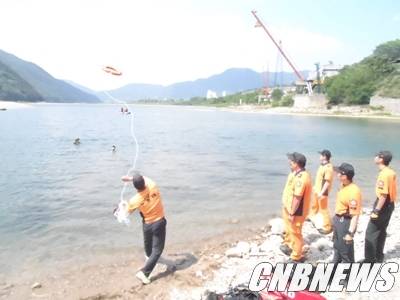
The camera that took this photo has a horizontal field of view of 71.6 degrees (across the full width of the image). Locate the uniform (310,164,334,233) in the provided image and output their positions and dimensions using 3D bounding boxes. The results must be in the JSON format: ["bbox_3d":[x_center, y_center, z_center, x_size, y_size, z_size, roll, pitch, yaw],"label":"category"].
[{"bbox_3d":[2.371,0.940,5.458,0.400,1.420,0.480,4,10,20],"label":"uniform"}]

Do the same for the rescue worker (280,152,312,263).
[{"bbox_3d":[1.416,0.888,4.104,0.440,1.730,0.520,3,10,18],"label":"rescue worker"}]

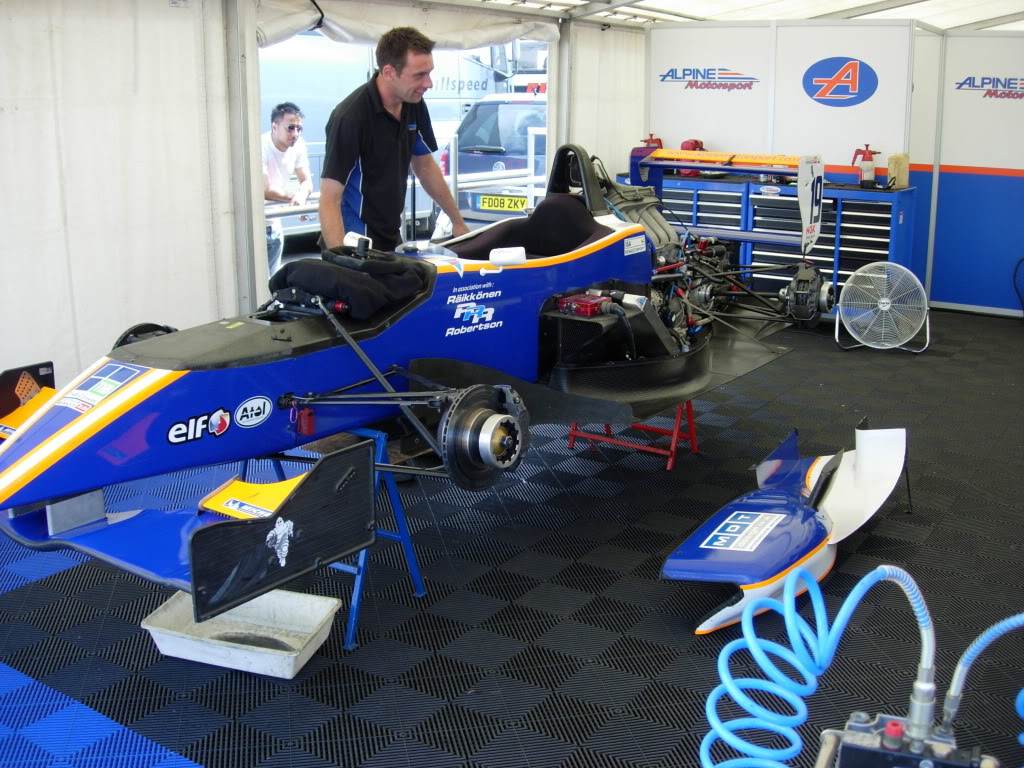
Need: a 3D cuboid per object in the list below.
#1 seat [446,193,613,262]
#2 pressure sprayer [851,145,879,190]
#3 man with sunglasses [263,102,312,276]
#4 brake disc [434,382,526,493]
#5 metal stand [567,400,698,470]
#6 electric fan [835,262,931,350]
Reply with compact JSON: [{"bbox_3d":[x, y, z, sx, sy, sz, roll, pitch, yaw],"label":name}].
[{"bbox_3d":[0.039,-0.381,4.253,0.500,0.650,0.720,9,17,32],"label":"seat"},{"bbox_3d":[2.343,-1.439,7.430,0.200,0.285,0.110,6,15,21],"label":"pressure sprayer"},{"bbox_3d":[-1.331,-0.803,6.283,0.500,1.550,0.520,-12,19,-41],"label":"man with sunglasses"},{"bbox_3d":[-0.060,0.140,2.886,0.145,0.280,0.295,10,17,34],"label":"brake disc"},{"bbox_3d":[0.540,0.128,5.011,0.540,0.360,0.310,9,17,32],"label":"metal stand"},{"bbox_3d":[2.346,-0.498,7.130,0.585,0.565,0.220,3,14,11],"label":"electric fan"}]

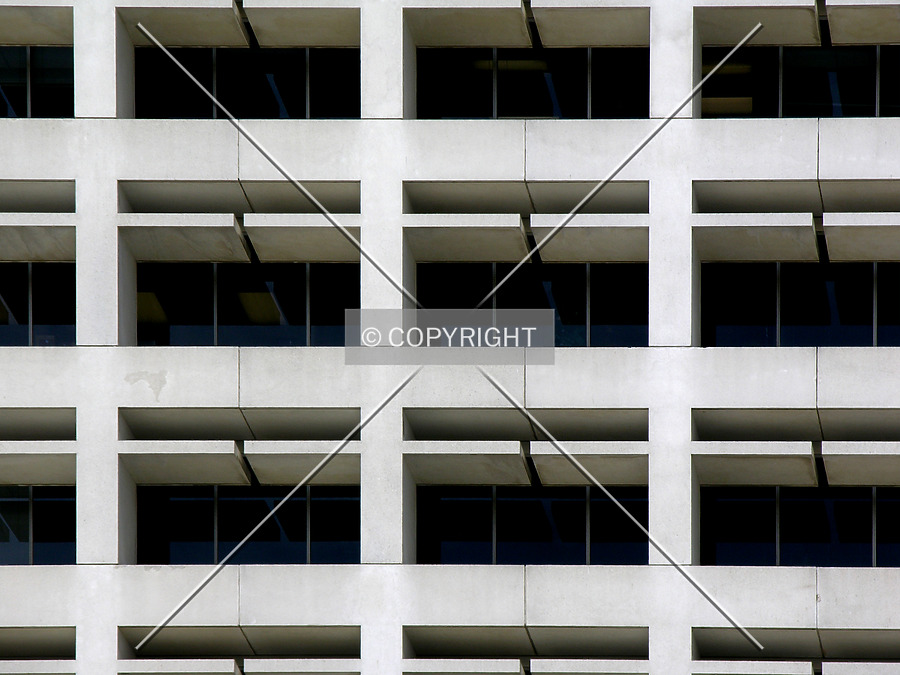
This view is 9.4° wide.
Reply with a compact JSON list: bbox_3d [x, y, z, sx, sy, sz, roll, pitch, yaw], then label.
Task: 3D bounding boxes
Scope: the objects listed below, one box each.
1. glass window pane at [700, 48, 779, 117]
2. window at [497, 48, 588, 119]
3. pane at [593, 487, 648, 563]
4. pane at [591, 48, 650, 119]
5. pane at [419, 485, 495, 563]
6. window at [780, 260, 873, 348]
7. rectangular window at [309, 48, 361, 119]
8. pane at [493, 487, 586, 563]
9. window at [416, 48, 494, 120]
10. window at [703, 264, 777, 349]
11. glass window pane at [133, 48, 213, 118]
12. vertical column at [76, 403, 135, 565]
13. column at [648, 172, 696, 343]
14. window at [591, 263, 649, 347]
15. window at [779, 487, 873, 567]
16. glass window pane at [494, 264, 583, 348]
[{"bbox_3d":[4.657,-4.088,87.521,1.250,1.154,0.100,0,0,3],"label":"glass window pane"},{"bbox_3d":[1.510,-4.167,90.107,1.518,1.275,0.100,0,-9,2],"label":"window"},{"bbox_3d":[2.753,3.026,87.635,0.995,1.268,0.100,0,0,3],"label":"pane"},{"bbox_3d":[2.854,-4.165,90.059,1.072,1.274,0.100,0,-9,2],"label":"pane"},{"bbox_3d":[0.082,3.081,89.009,1.255,1.343,0.100,0,-9,2],"label":"pane"},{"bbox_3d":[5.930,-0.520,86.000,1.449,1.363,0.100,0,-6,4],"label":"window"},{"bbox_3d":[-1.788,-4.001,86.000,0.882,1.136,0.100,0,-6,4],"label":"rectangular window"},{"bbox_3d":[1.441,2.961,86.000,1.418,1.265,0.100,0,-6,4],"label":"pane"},{"bbox_3d":[0.083,-4.169,90.157,1.271,1.276,0.100,0,-9,2],"label":"window"},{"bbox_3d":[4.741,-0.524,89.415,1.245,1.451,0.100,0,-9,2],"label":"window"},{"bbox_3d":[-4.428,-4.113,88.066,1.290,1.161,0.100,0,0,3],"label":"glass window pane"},{"bbox_3d":[-5.388,2.284,85.400,0.680,2.534,0.850,0,-6,4],"label":"vertical column"},{"bbox_3d":[3.480,-1.189,85.400,0.680,2.659,0.850,0,-6,4],"label":"column"},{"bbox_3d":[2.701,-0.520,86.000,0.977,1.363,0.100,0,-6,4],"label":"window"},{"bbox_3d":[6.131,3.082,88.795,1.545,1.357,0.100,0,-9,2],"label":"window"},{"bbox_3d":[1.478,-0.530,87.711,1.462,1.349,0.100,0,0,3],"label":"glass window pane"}]

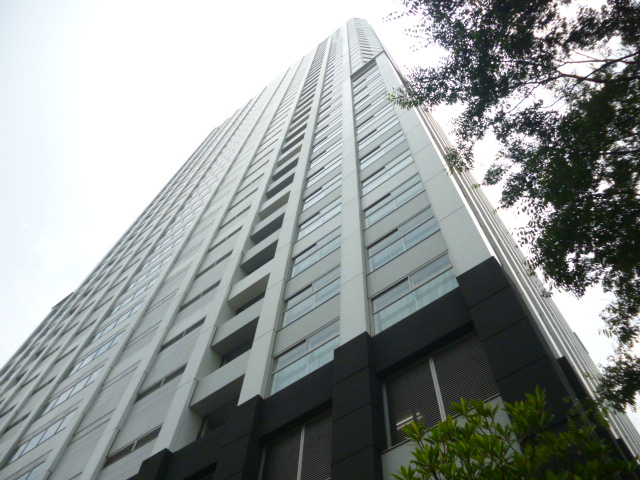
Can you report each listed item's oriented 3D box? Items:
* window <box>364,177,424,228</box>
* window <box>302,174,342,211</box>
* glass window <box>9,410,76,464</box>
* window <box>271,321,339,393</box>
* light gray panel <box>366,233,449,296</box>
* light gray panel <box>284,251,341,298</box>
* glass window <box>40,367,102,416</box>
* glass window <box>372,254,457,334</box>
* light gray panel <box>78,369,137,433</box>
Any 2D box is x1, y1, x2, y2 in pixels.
[{"bbox_3d":[2.822,-1.485,19.978,2.694,1.665,0.150,-34,-69,18],"label":"window"},{"bbox_3d":[0.196,-2.619,28.575,2.790,1.891,0.160,-34,-69,18],"label":"window"},{"bbox_3d":[-15.133,10.818,28.489,5.100,1.405,0.160,-34,-69,18],"label":"glass window"},{"bbox_3d":[-0.394,3.412,15.354,2.612,1.665,0.150,-34,-69,18],"label":"window"},{"bbox_3d":[2.743,0.824,16.416,2.917,1.330,0.200,-34,-69,18],"label":"light gray panel"},{"bbox_3d":[-0.221,1.391,20.692,2.962,1.409,0.200,-34,-69,18],"label":"light gray panel"},{"bbox_3d":[-13.672,8.392,28.660,5.032,1.147,0.150,-34,-69,18],"label":"glass window"},{"bbox_3d":[2.548,1.457,14.216,2.694,1.665,0.150,-34,-69,18],"label":"glass window"},{"bbox_3d":[-9.719,7.311,23.844,3.108,2.701,0.150,-34,-69,18],"label":"light gray panel"}]

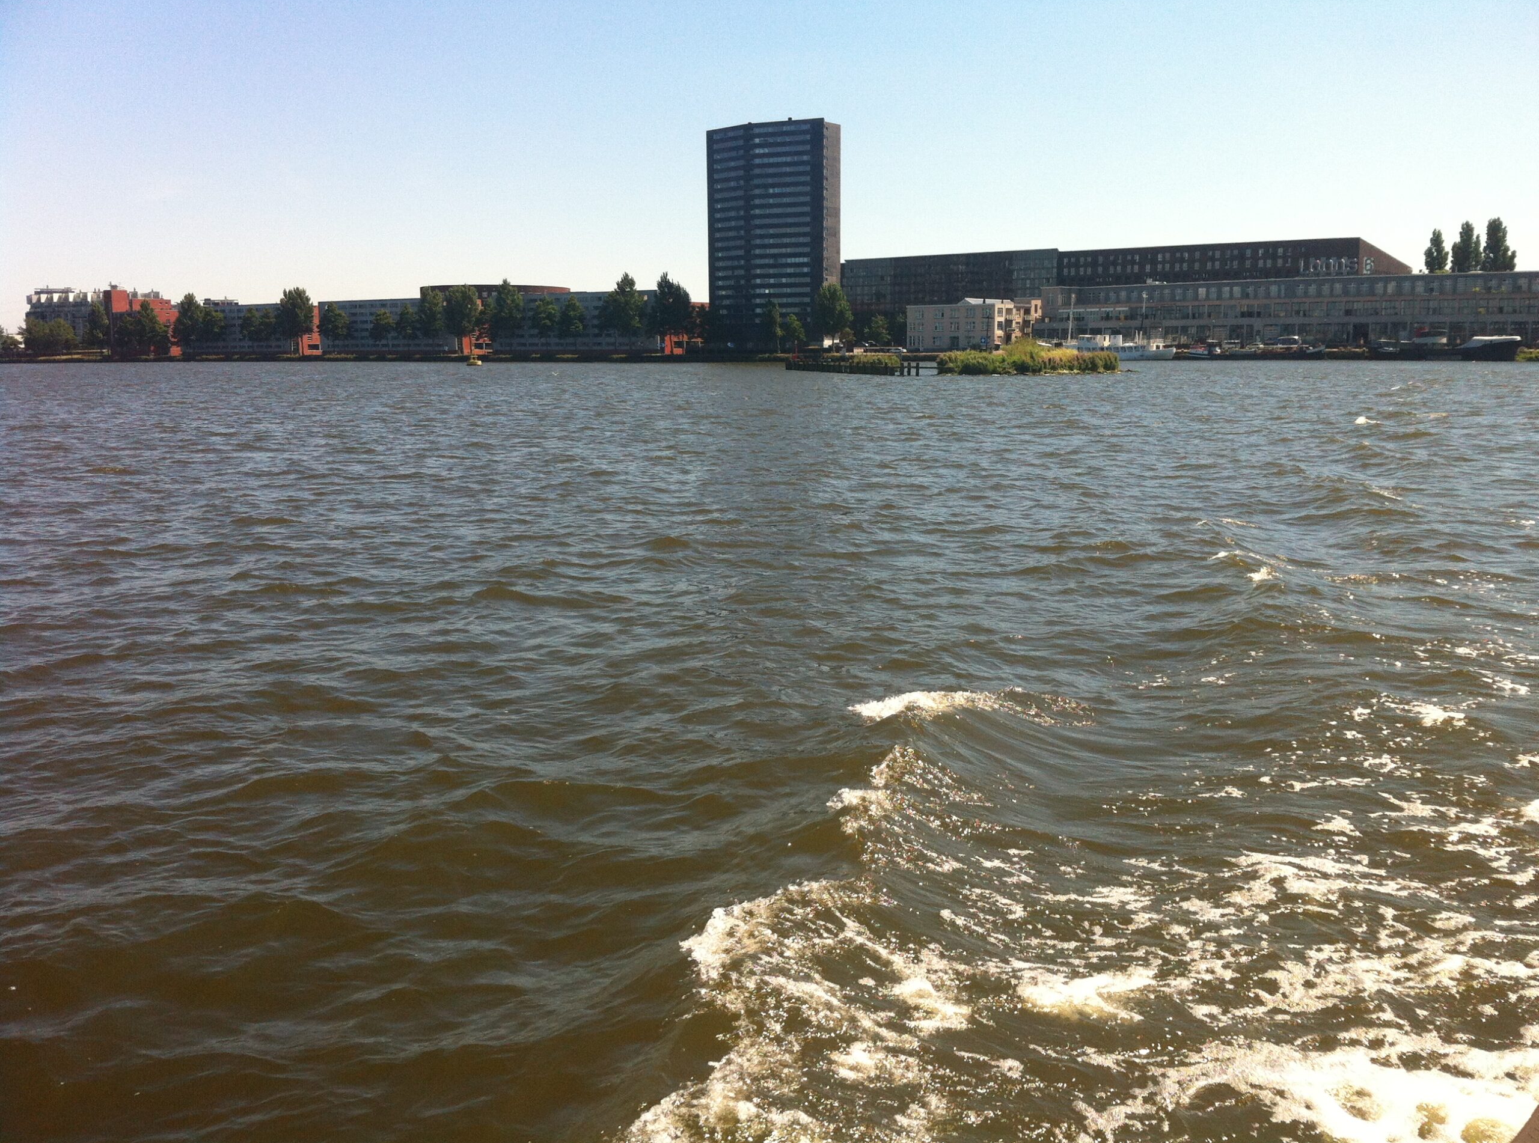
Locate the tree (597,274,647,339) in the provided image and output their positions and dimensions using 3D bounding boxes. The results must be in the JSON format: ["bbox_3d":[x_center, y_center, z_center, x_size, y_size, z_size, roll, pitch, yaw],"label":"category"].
[{"bbox_3d":[-43.330,-75.680,455.800,14.400,23.500,14.400,0,8,0],"label":"tree"}]

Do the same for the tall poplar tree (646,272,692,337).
[{"bbox_3d":[-27.750,-71.830,432.350,12.670,22.880,12.670,0,8,0],"label":"tall poplar tree"}]

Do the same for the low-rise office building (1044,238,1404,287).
[{"bbox_3d":[129.040,-76.460,437.390,90.000,27.900,42.000,7,11,41],"label":"low-rise office building"}]

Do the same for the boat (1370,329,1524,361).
[{"bbox_3d":[129.130,-43.430,297.800,27.670,5.930,5.300,6,11,38],"label":"boat"}]

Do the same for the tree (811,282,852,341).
[{"bbox_3d":[17.090,-68.630,420.510,11.700,18.900,11.700,0,8,0],"label":"tree"}]

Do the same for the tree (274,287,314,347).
[{"bbox_3d":[-164.370,-87.040,539.720,14.300,23.910,14.300,6,11,38],"label":"tree"}]

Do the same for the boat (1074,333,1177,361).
[{"bbox_3d":[76.440,-49.080,339.240,25.930,5.970,5.500,6,11,38],"label":"boat"}]

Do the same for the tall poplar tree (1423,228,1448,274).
[{"bbox_3d":[156.820,-66.600,367.610,7.080,28.610,7.080,6,11,38],"label":"tall poplar tree"}]

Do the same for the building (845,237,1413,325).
[{"bbox_3d":[98.170,-80.410,464.840,173.000,28.200,42.000,7,11,41],"label":"building"}]

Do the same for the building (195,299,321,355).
[{"bbox_3d":[-196.570,-93.000,596.940,74.600,19.100,14.000,7,11,39],"label":"building"}]

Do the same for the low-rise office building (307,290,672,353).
[{"bbox_3d":[-89.680,-79.640,504.120,162.440,18.500,18.000,6,11,38],"label":"low-rise office building"}]

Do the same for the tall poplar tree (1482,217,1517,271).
[{"bbox_3d":[181.140,-71.650,386.890,8.600,32.300,8.600,7,11,41],"label":"tall poplar tree"}]

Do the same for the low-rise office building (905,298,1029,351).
[{"bbox_3d":[51.660,-63.060,400.280,26.120,13.660,19.000,6,11,38],"label":"low-rise office building"}]

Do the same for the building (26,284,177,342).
[{"bbox_3d":[-285.880,-106.710,664.630,70.840,28.490,29.000,6,11,38],"label":"building"}]

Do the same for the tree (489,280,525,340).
[{"bbox_3d":[-79.660,-77.290,473.190,11.070,22.620,11.070,0,8,0],"label":"tree"}]

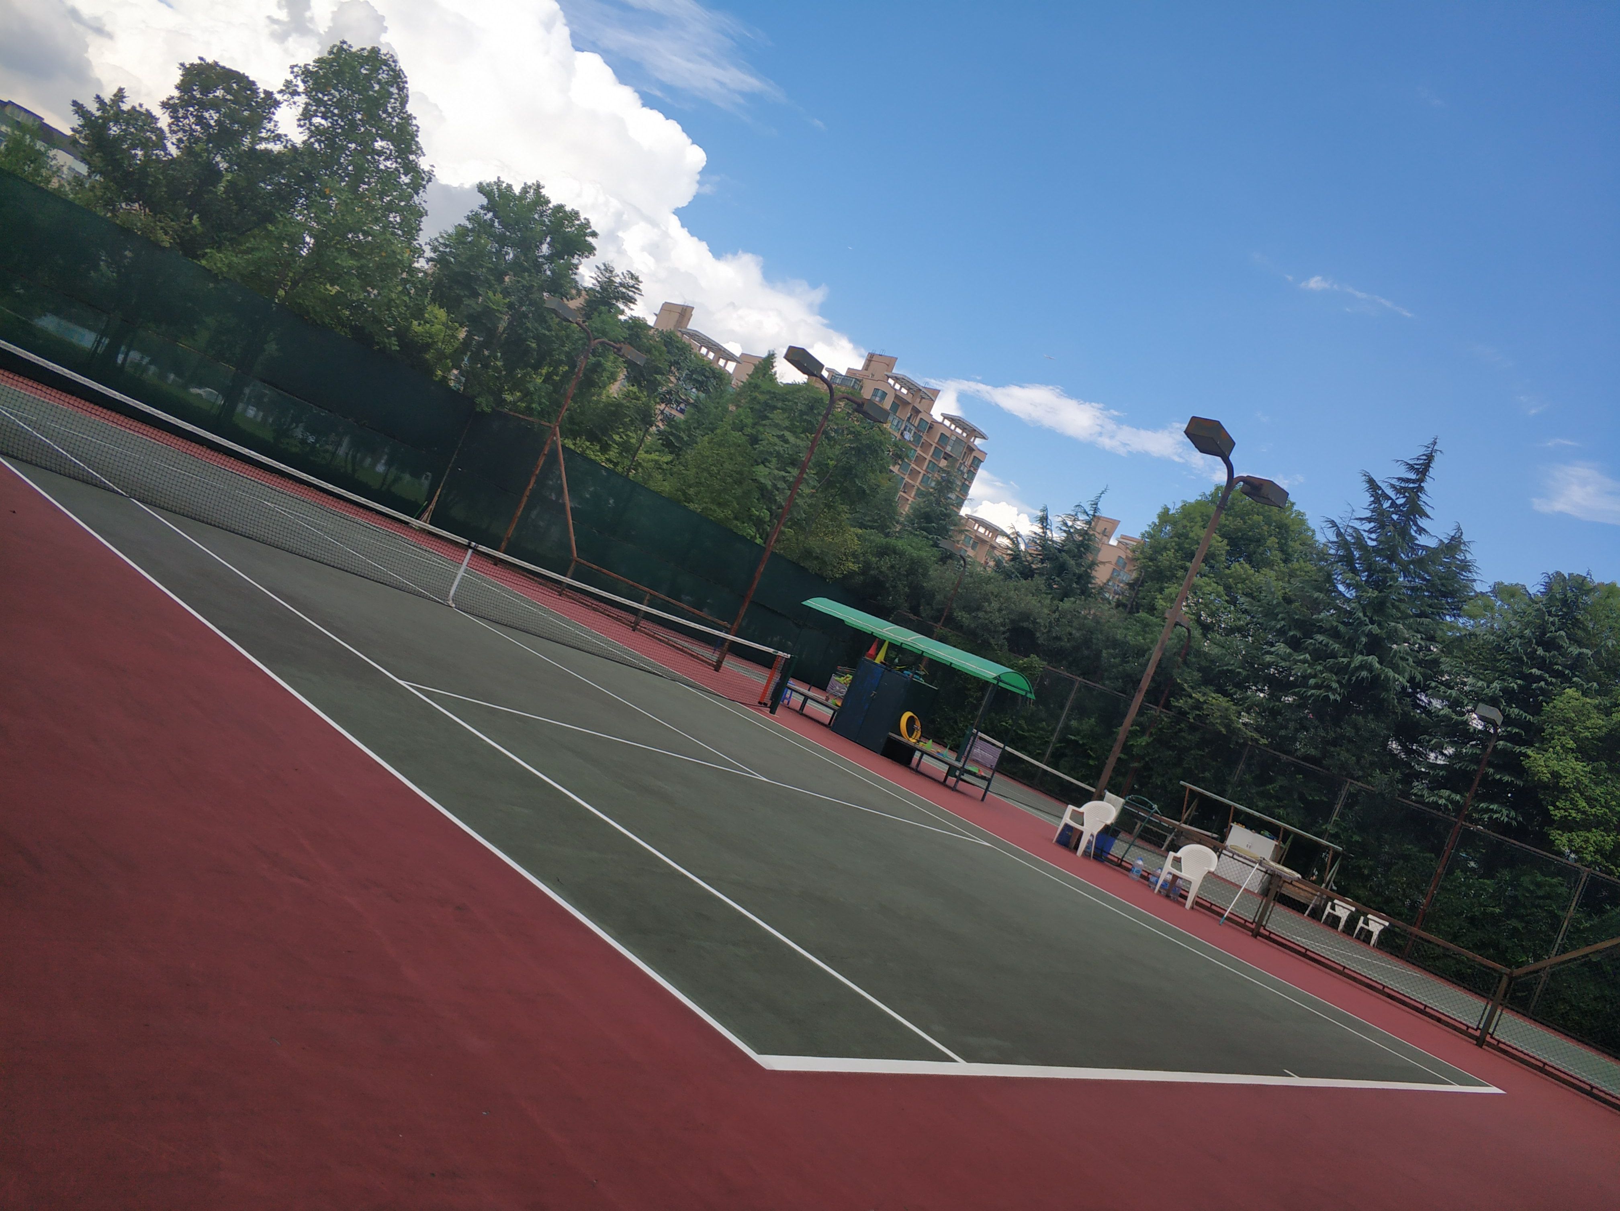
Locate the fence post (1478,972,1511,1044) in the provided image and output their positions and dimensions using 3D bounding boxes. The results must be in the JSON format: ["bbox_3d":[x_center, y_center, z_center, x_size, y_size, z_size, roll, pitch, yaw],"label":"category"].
[{"bbox_3d":[8.609,5.076,15.875,0.100,1.020,0.100,22,-2,43],"label":"fence post"}]

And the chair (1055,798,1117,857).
[{"bbox_3d":[4.218,3.395,19.373,0.580,0.840,0.580,22,-2,43],"label":"chair"}]

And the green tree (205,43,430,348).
[{"bbox_3d":[-13.673,-9.457,34.676,5.300,11.200,5.300,22,-2,43],"label":"green tree"}]

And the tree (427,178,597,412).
[{"bbox_3d":[-10.317,-7.589,38.442,4.900,10.600,4.900,22,-2,43],"label":"tree"}]

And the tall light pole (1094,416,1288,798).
[{"bbox_3d":[5.487,0.690,20.002,0.500,6.800,2.900,22,-2,43],"label":"tall light pole"}]

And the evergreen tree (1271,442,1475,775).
[{"bbox_3d":[17.160,1.773,39.840,5.800,14.900,5.800,22,-2,43],"label":"evergreen tree"}]

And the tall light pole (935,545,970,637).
[{"bbox_3d":[4.000,0.943,44.261,0.480,6.700,1.600,22,-2,43],"label":"tall light pole"}]

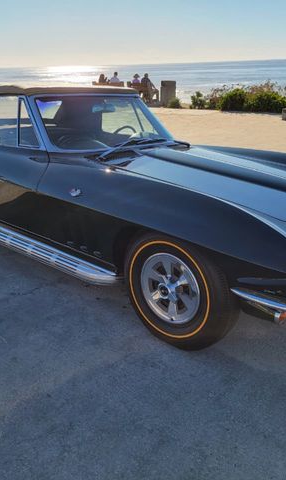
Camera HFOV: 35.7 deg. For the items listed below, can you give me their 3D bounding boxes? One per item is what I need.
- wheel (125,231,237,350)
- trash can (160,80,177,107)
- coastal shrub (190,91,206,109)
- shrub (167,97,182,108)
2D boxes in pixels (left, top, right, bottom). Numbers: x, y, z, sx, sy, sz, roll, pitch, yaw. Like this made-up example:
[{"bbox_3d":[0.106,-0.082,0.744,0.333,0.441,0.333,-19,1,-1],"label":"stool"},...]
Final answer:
[{"bbox_3d":[0.197,0.229,2.389,0.685,0.685,0.200,18,27,39],"label":"wheel"},{"bbox_3d":[0.993,-5.724,17.366,0.540,0.950,0.540,-1,22,3],"label":"trash can"},{"bbox_3d":[2.015,-5.214,16.361,0.580,0.680,0.551,1,22,7],"label":"coastal shrub"},{"bbox_3d":[1.202,-5.299,16.942,0.520,0.460,0.494,0,22,4],"label":"shrub"}]

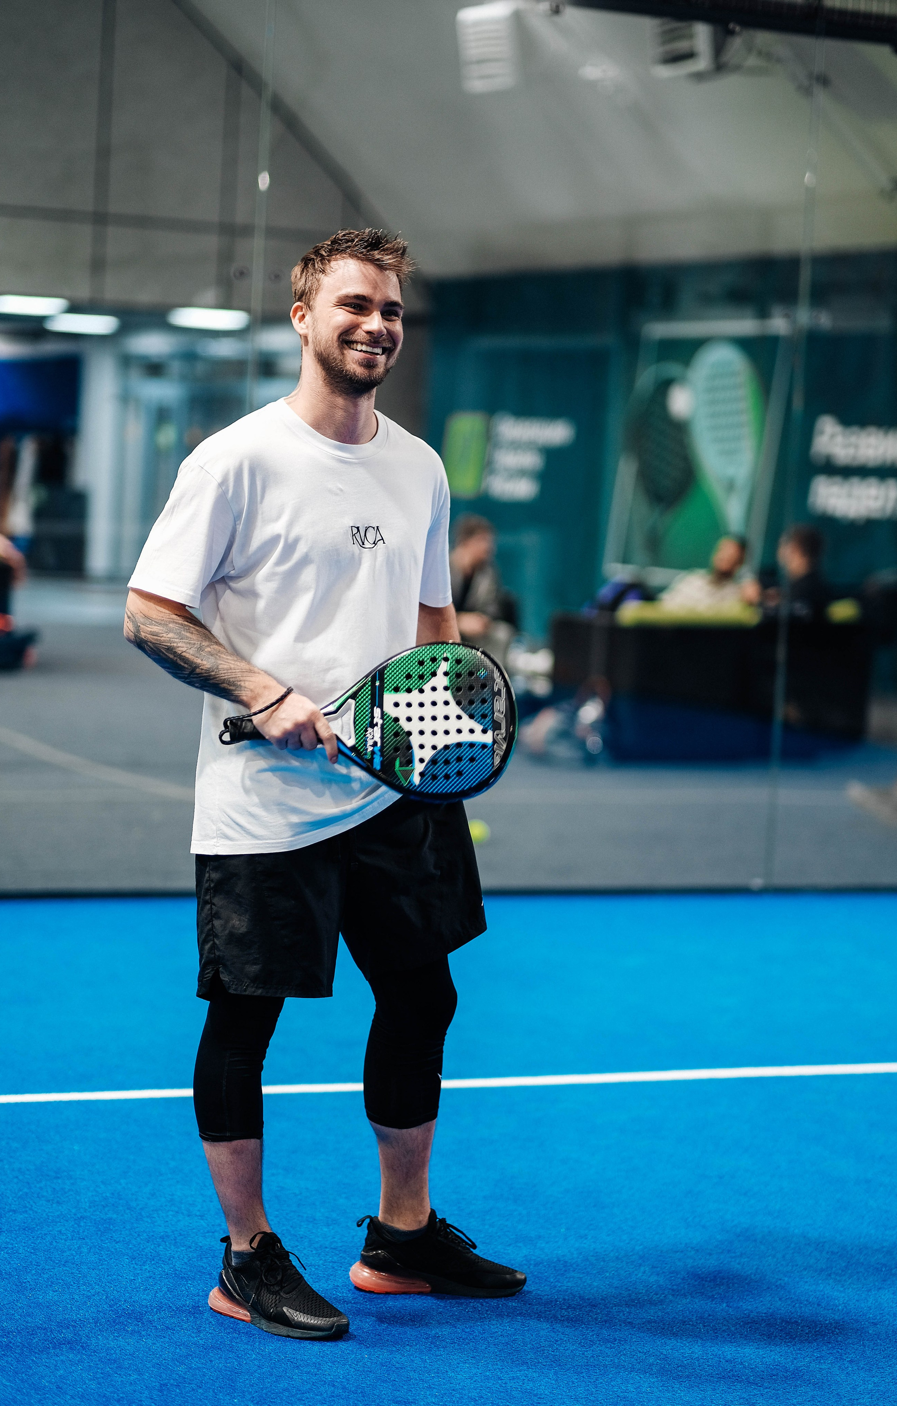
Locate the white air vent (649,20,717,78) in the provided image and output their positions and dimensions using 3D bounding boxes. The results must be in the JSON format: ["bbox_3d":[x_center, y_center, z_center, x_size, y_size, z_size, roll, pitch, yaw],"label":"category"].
[{"bbox_3d":[1.654,-4.341,21.218,0.360,0.600,0.740,-5,7,-27],"label":"white air vent"}]

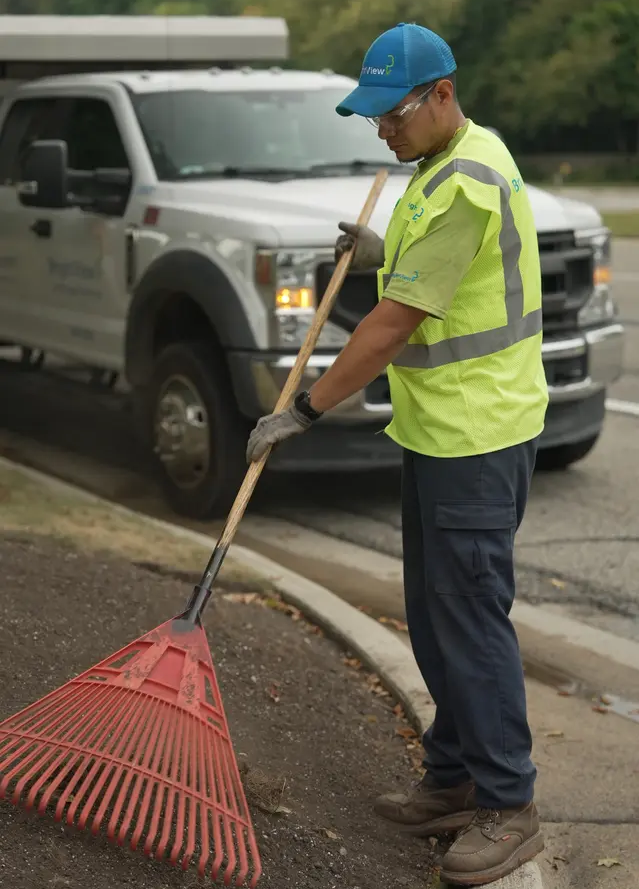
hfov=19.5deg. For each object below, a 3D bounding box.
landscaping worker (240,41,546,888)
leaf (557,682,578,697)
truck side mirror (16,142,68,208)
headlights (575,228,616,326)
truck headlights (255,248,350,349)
[{"bbox_3d":[0.168,-0.012,3.860,0.660,1.740,0.540,-4,9,-13],"label":"landscaping worker"},{"bbox_3d":[0.759,0.752,5.700,0.065,0.025,0.060,-1,9,0],"label":"leaf"},{"bbox_3d":[-1.370,-1.339,9.233,0.215,0.335,0.160,-7,10,-26],"label":"truck side mirror"},{"bbox_3d":[1.277,-0.776,8.497,0.370,0.405,0.220,-7,10,-26],"label":"headlights"},{"bbox_3d":[-0.061,-0.625,7.819,0.370,0.405,0.220,-7,10,-26],"label":"truck headlights"}]

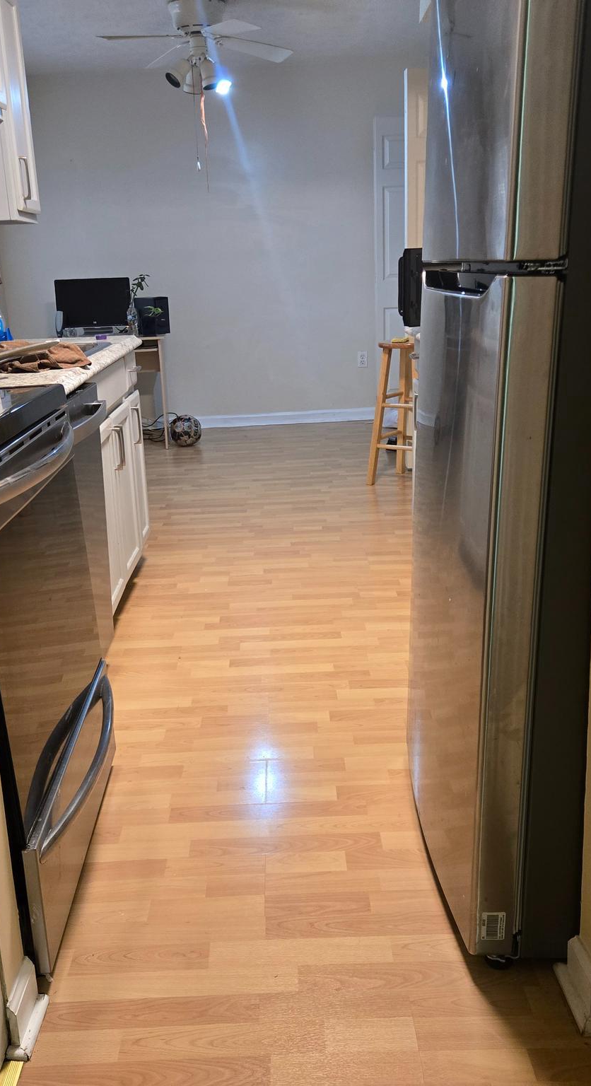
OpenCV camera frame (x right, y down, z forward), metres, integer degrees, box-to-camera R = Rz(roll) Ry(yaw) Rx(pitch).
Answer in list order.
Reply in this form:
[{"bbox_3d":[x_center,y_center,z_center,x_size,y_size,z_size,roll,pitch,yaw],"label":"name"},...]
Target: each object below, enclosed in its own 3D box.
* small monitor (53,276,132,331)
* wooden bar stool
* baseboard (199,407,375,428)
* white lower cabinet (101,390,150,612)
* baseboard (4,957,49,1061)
[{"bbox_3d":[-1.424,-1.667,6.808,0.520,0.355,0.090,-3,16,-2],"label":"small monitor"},{"bbox_3d":[0.637,-0.701,5.247,0.370,0.752,0.370,9,19,35],"label":"wooden bar stool"},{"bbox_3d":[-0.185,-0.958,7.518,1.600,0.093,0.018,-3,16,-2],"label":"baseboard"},{"bbox_3d":[-0.897,-0.171,3.403,0.600,0.630,0.990,-3,16,-2],"label":"white lower cabinet"},{"bbox_3d":[-0.427,0.738,1.527,0.034,0.084,0.132,-3,16,-2],"label":"baseboard"}]

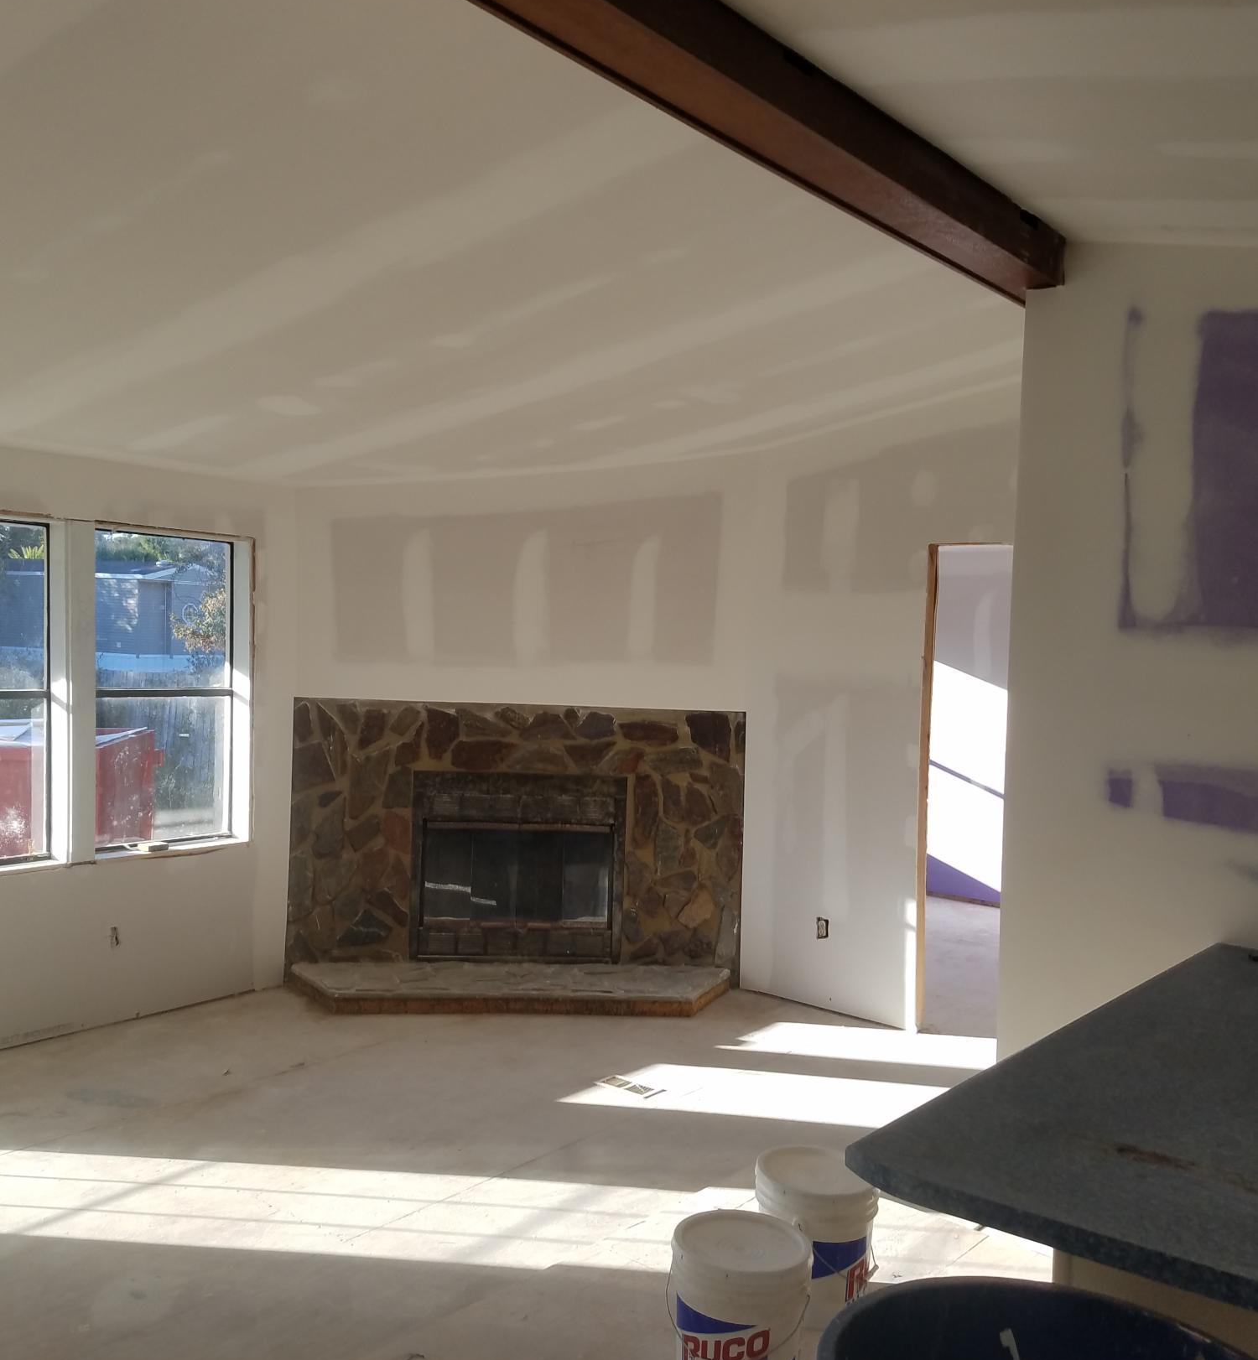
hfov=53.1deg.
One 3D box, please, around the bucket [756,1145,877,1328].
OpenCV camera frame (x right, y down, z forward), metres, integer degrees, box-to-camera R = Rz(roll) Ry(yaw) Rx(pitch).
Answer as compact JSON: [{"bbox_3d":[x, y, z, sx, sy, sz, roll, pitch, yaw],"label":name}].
[{"bbox_3d":[0.461,1.375,3.118,0.307,0.335,0.307,2,1,0],"label":"bucket"}]

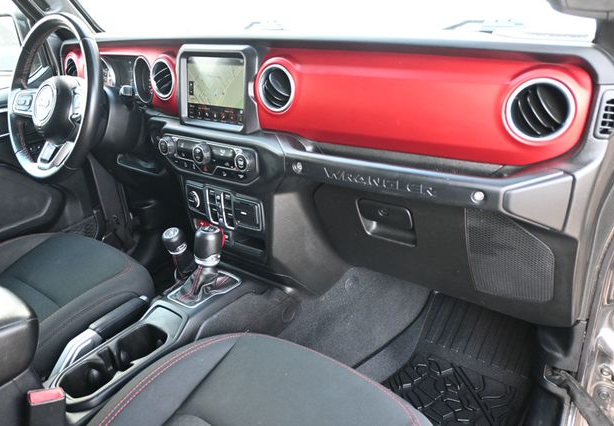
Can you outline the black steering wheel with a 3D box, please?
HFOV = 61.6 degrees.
[{"bbox_3d":[-0.568,-0.260,1.180,0.372,0.372,0.095,15,6,37],"label":"black steering wheel"}]

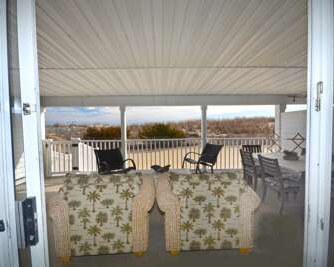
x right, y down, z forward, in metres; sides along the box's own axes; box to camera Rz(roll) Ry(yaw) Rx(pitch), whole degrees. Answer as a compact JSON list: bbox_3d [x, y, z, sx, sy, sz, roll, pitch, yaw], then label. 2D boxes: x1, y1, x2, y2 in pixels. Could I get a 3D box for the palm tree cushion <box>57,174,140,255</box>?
[{"bbox_3d":[-0.665,0.834,1.790,0.800,0.790,0.180,-1,2,-8],"label":"palm tree cushion"}]

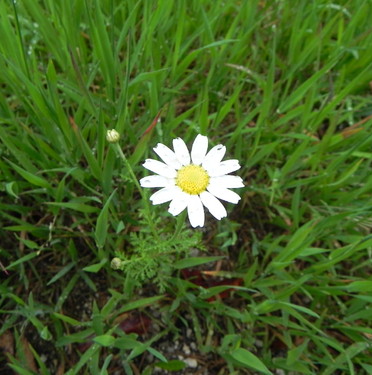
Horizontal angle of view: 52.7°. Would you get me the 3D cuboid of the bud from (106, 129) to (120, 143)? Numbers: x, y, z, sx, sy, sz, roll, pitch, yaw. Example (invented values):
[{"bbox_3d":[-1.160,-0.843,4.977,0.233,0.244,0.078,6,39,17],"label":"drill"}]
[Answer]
[{"bbox_3d":[-0.032,-0.023,0.165,0.006,0.006,0.006,-9,50,11],"label":"bud"}]

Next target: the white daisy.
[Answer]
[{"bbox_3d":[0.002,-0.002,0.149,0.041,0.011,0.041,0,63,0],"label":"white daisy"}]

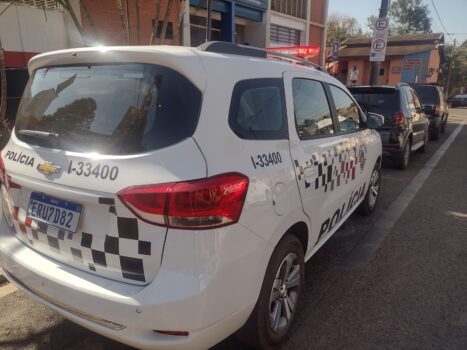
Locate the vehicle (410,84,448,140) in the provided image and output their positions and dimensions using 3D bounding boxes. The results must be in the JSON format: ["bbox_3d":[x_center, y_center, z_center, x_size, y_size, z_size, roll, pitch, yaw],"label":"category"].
[{"bbox_3d":[6.114,-2.196,12.307,1.730,1.660,4.200,8,15,33],"label":"vehicle"}]

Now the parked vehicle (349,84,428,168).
[{"bbox_3d":[3.266,-1.217,8.210,1.700,1.580,4.120,8,15,33],"label":"parked vehicle"}]

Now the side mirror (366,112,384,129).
[{"bbox_3d":[1.363,-0.521,3.488,0.190,0.160,0.120,7,15,31],"label":"side mirror"}]

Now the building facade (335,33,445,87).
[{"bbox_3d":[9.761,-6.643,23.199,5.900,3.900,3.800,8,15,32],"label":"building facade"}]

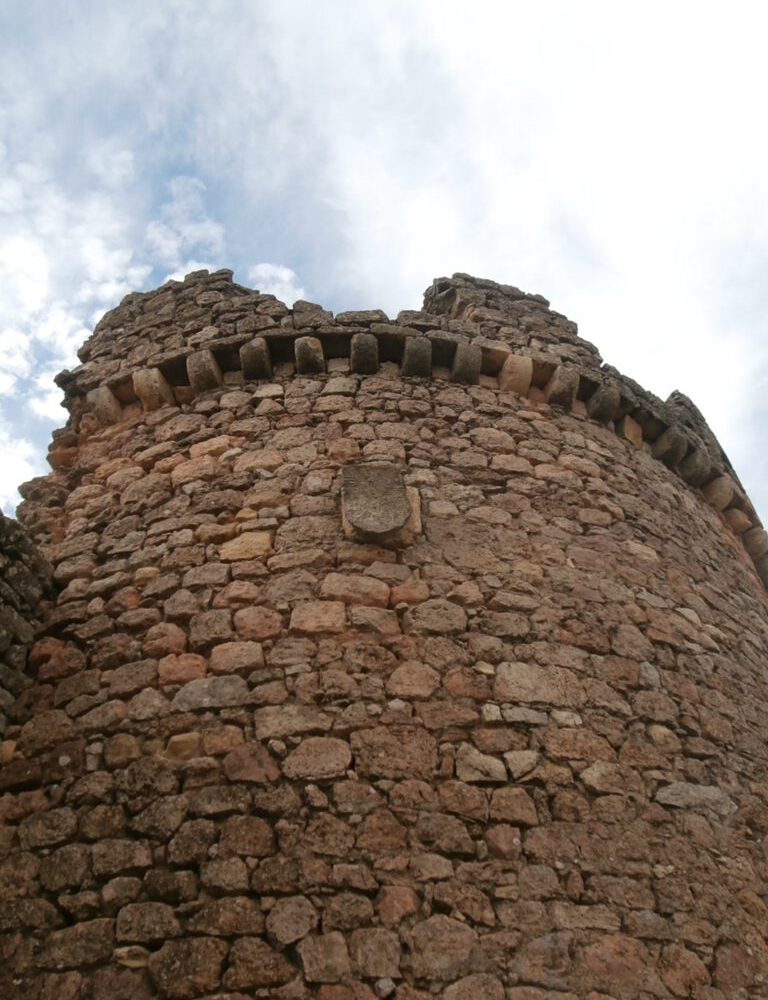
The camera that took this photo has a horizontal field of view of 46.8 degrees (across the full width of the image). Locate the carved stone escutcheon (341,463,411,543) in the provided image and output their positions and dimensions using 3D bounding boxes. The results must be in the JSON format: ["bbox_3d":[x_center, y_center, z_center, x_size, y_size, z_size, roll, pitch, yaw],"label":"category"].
[{"bbox_3d":[-0.071,0.069,7.777,0.585,0.760,0.200,1,-40,-1],"label":"carved stone escutcheon"}]

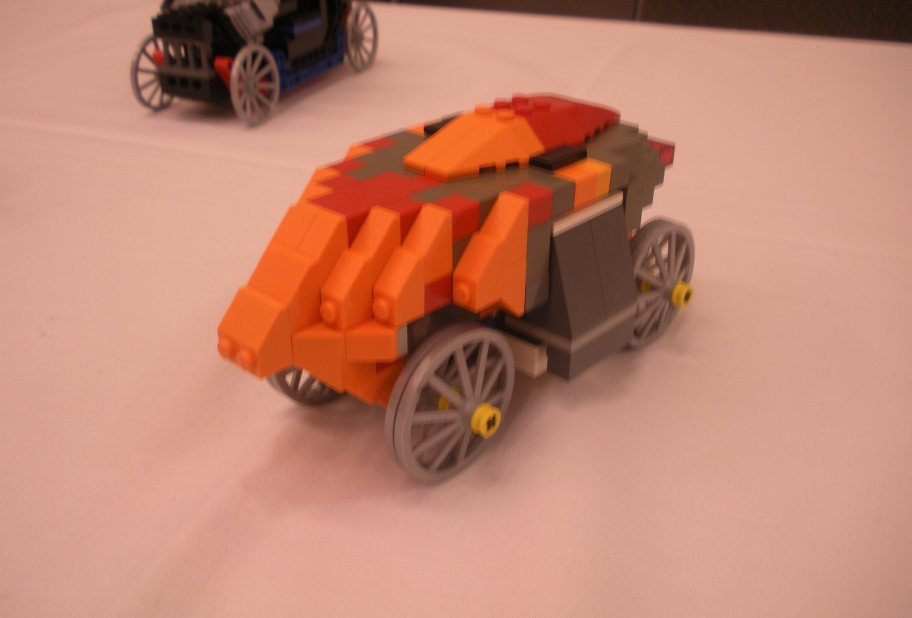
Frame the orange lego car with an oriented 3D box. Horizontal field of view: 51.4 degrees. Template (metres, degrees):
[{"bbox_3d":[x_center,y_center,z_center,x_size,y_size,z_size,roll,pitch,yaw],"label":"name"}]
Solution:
[{"bbox_3d":[0.004,-0.014,0.275,0.079,0.085,0.162,24,37,37],"label":"orange lego car"}]

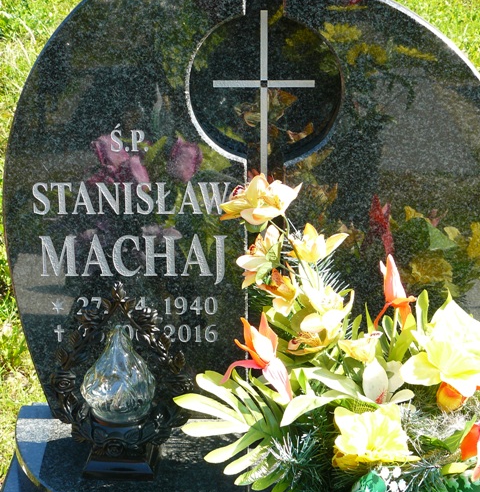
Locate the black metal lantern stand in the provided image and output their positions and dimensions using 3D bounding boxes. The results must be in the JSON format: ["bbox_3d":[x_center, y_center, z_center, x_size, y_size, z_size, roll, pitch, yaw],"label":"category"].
[{"bbox_3d":[-0.178,0.189,1.998,0.215,0.309,0.119,2,28,4],"label":"black metal lantern stand"}]

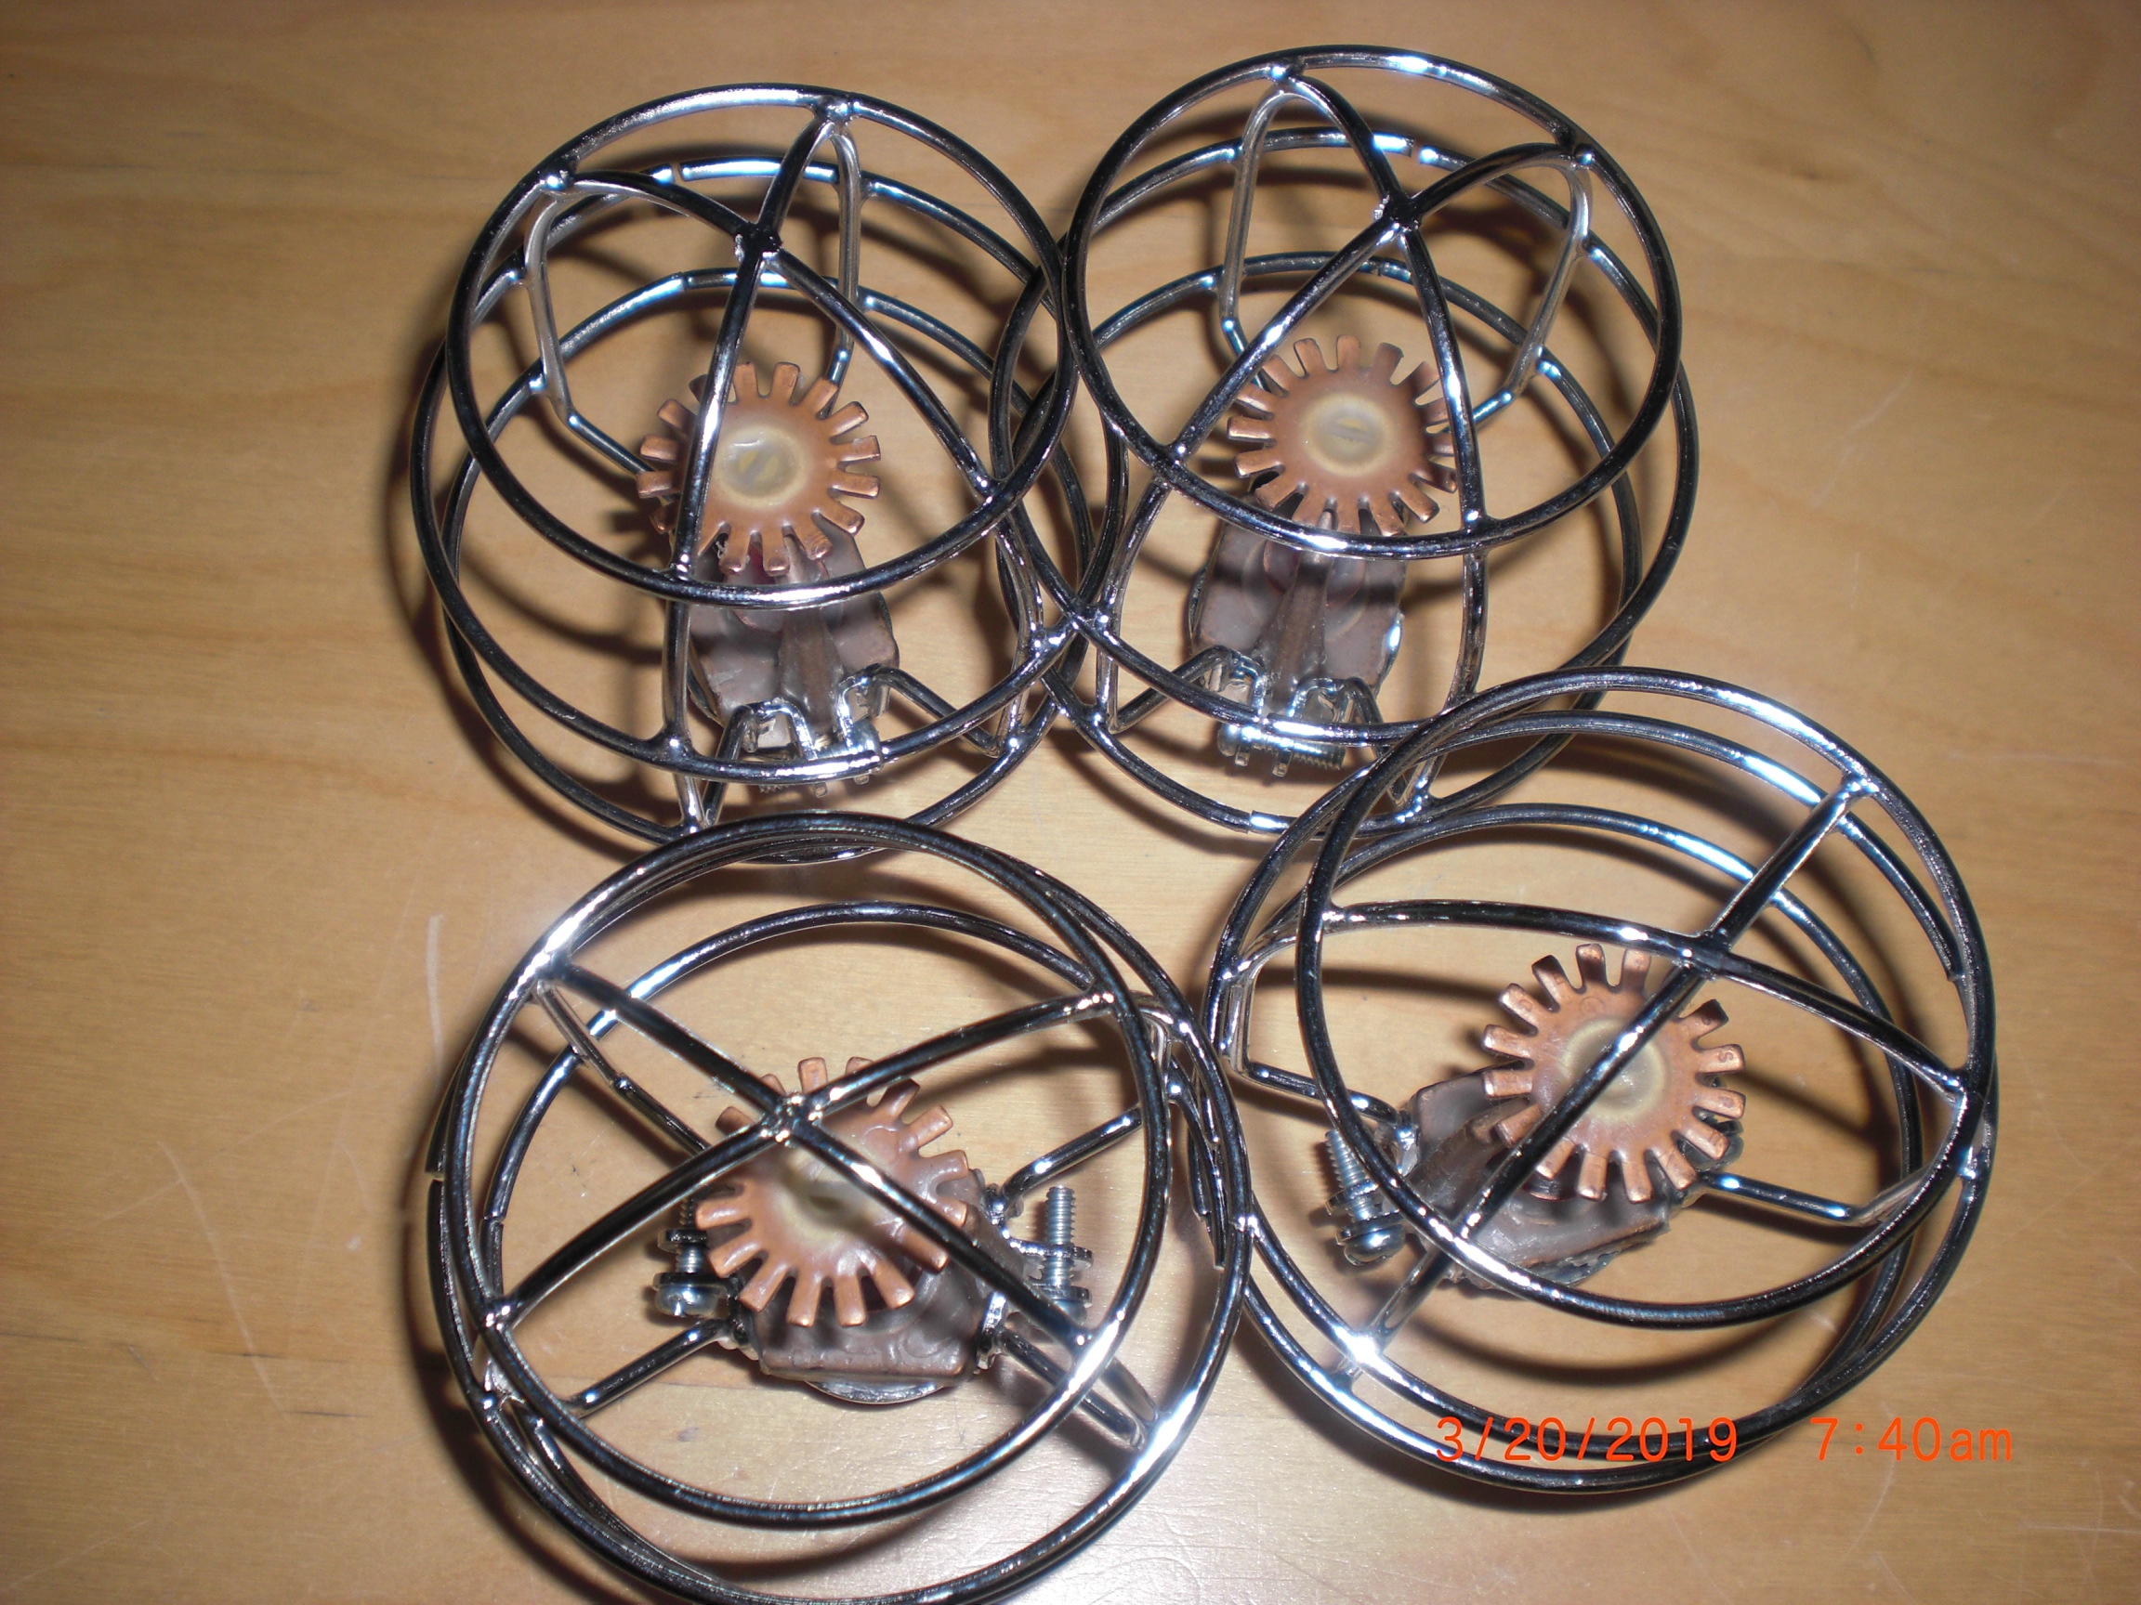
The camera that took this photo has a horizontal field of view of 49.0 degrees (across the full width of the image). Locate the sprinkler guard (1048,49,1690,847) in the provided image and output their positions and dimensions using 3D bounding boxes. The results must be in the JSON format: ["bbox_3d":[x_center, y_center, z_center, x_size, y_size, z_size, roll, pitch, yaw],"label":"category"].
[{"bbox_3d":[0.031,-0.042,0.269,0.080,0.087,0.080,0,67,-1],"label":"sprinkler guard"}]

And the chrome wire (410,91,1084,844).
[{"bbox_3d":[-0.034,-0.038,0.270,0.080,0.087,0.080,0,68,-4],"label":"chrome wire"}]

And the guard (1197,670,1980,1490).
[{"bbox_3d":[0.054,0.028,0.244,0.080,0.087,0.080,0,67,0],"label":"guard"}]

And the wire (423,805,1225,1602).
[{"bbox_3d":[-0.025,0.040,0.243,0.085,0.070,0.085,0,68,0],"label":"wire"}]

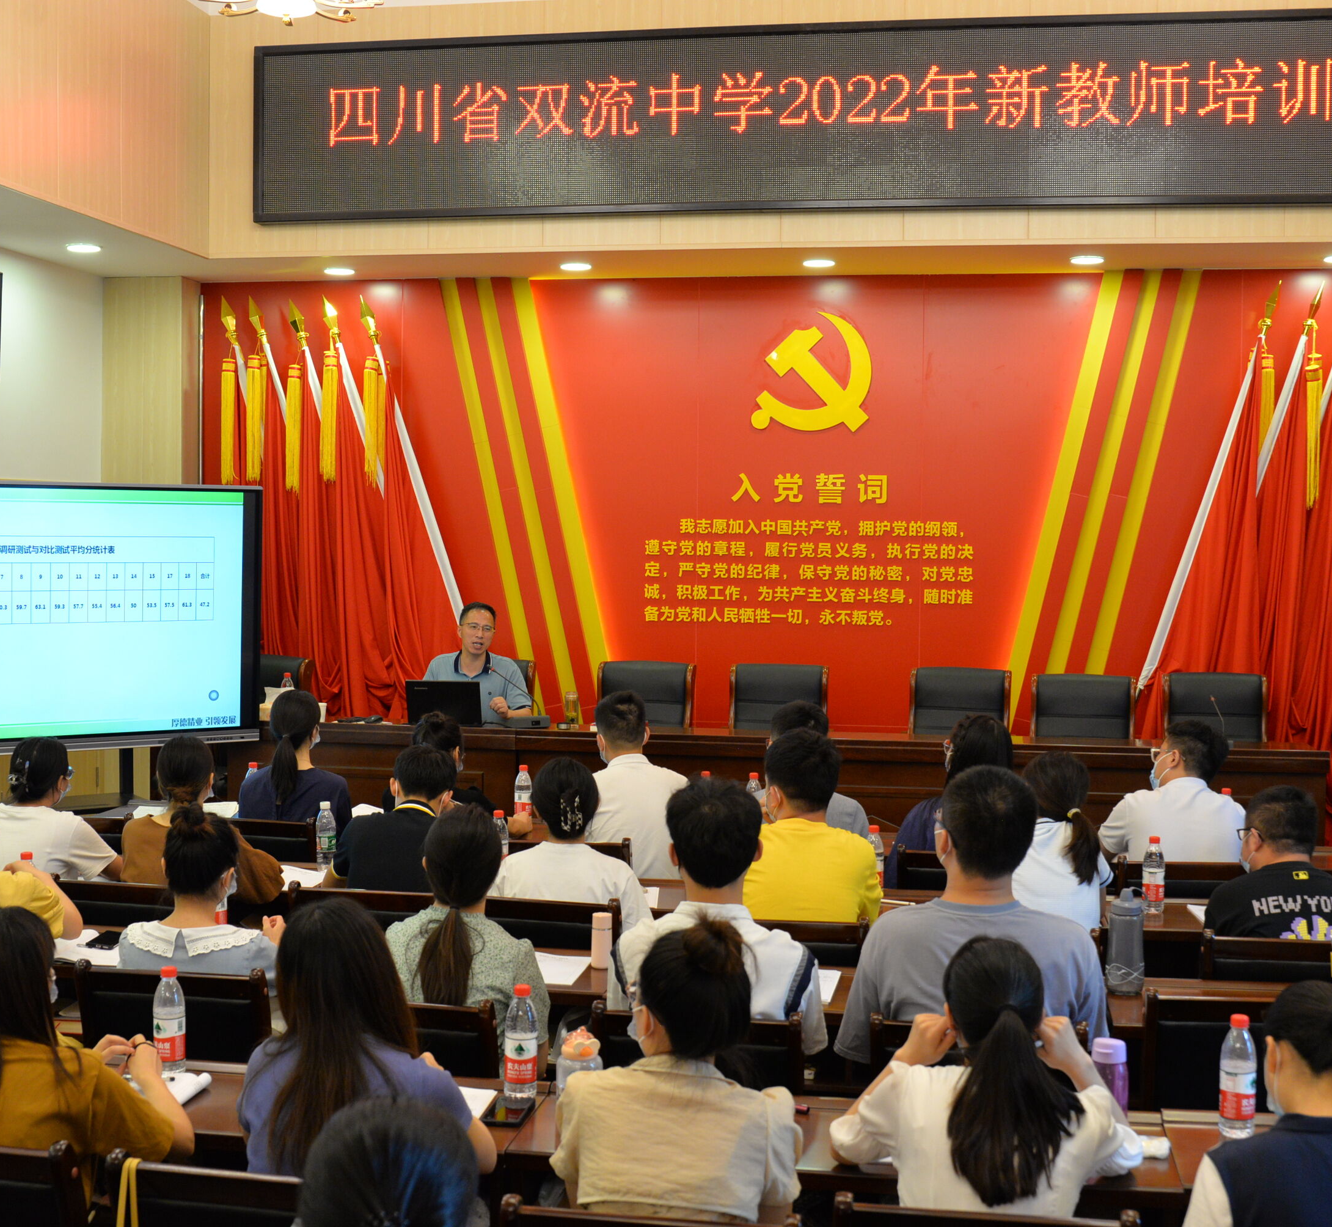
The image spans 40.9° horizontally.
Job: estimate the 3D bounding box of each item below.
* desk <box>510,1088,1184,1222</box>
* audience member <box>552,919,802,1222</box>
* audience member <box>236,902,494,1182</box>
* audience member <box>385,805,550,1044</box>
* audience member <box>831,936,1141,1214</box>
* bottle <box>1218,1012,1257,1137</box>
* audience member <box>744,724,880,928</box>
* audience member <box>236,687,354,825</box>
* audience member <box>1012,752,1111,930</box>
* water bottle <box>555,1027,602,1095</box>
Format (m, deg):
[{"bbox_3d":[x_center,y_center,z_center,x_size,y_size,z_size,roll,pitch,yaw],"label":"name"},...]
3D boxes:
[{"bbox_3d":[0.331,1.337,3.375,1.200,0.770,0.410,1,3,10],"label":"desk"},{"bbox_3d":[0.035,1.112,2.990,0.450,1.260,0.740,1,3,4],"label":"audience member"},{"bbox_3d":[-0.457,1.108,3.167,0.470,1.284,0.750,1,3,9],"label":"audience member"},{"bbox_3d":[-0.424,1.063,4.193,0.450,1.284,0.750,1,3,4],"label":"audience member"},{"bbox_3d":[0.526,1.133,2.985,0.500,1.272,0.750,1,3,9],"label":"audience member"},{"bbox_3d":[1.116,0.900,3.486,0.065,0.232,0.065,1,3,9],"label":"bottle"},{"bbox_3d":[0.390,0.997,5.049,0.480,1.358,0.750,1,3,3],"label":"audience member"},{"bbox_3d":[-1.248,0.929,6.395,0.450,1.337,0.750,1,3,9],"label":"audience member"},{"bbox_3d":[1.032,1.017,4.946,0.430,1.290,0.740,1,3,7],"label":"audience member"},{"bbox_3d":[-0.172,0.917,3.602,0.091,0.172,0.091,0,3,0],"label":"water bottle"}]

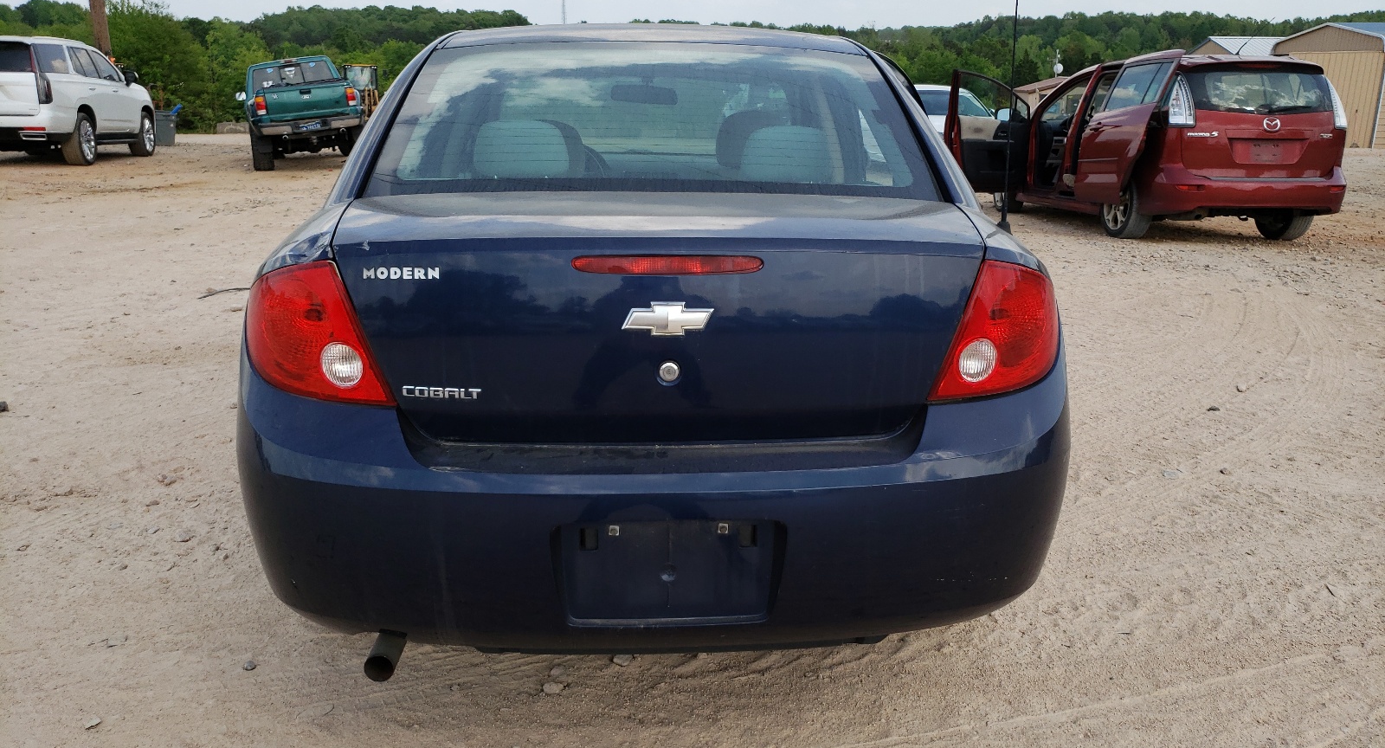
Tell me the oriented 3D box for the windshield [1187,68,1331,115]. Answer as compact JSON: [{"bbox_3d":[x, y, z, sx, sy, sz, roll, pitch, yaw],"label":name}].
[{"bbox_3d":[4.879,-2.416,8.949,1.280,0.400,0.140,-2,-13,-4],"label":"windshield"}]

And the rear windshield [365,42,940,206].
[{"bbox_3d":[-0.088,-0.583,2.338,1.160,0.100,0.690,-1,45,-3],"label":"rear windshield"}]

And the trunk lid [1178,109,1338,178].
[{"bbox_3d":[4.891,-1.965,8.957,1.400,0.570,0.240,-2,14,-4],"label":"trunk lid"}]

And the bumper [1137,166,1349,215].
[{"bbox_3d":[4.887,-1.600,9.150,1.720,0.420,0.460,-2,14,-4],"label":"bumper"}]

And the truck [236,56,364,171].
[{"bbox_3d":[-6.941,-4.655,18.375,1.830,1.730,4.900,-11,17,-21],"label":"truck"}]

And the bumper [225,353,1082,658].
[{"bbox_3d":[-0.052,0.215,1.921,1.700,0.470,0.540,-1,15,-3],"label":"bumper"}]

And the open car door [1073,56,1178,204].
[{"bbox_3d":[3.900,-2.187,9.501,0.220,1.270,1.350,-2,14,-4],"label":"open car door"}]

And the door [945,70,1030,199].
[{"bbox_3d":[3.276,-2.673,11.519,1.120,1.270,0.180,-8,16,-29],"label":"door"}]

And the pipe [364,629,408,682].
[{"bbox_3d":[-0.559,0.496,1.903,0.053,0.053,0.190,-1,15,-3],"label":"pipe"}]

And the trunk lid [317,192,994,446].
[{"bbox_3d":[-0.055,-0.129,1.891,1.180,0.380,0.560,-1,15,-3],"label":"trunk lid"}]

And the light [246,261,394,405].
[{"bbox_3d":[-0.660,-0.087,1.792,0.350,0.250,0.340,-1,15,-3],"label":"light"}]

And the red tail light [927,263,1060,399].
[{"bbox_3d":[0.558,-0.106,1.862,0.350,0.250,0.340,-1,15,-3],"label":"red tail light"}]

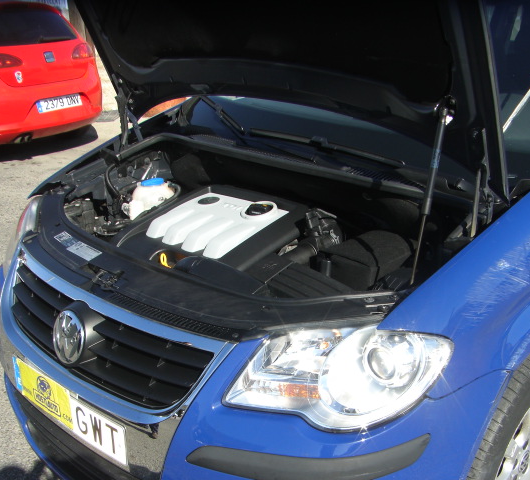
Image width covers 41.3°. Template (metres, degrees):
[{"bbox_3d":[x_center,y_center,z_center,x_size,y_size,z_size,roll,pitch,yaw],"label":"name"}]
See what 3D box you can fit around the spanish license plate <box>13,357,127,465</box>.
[{"bbox_3d":[-0.518,0.442,1.860,0.520,0.110,0.020,16,26,40],"label":"spanish license plate"}]

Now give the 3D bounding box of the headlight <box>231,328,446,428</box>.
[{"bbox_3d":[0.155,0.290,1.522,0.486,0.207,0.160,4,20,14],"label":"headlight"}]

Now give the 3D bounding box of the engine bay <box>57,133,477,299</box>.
[{"bbox_3d":[-0.119,0.005,2.165,1.360,0.400,0.760,16,26,40],"label":"engine bay"}]

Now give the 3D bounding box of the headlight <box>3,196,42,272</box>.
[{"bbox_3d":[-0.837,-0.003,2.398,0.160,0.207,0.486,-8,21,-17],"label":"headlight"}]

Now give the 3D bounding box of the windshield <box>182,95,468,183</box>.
[{"bbox_3d":[0.437,-0.653,2.574,1.420,0.200,0.880,16,62,40],"label":"windshield"}]

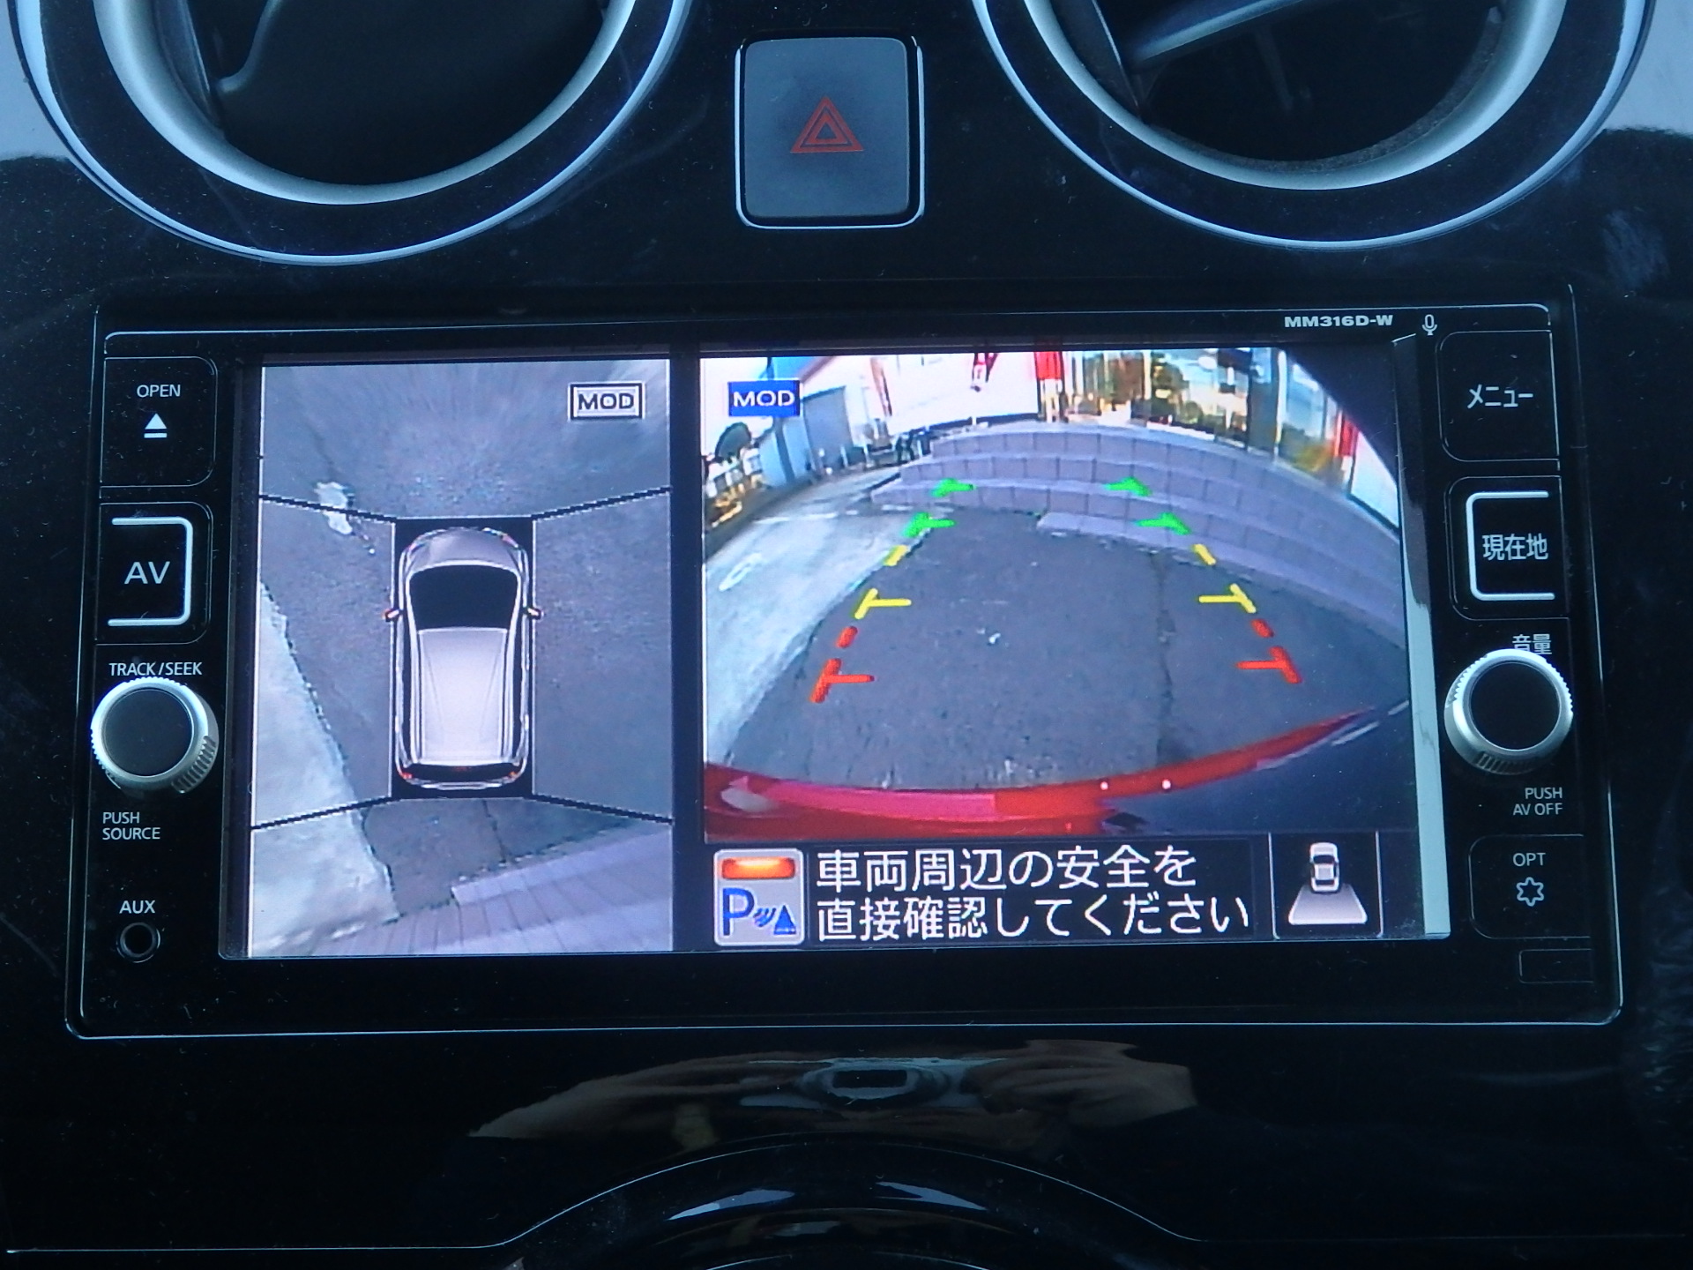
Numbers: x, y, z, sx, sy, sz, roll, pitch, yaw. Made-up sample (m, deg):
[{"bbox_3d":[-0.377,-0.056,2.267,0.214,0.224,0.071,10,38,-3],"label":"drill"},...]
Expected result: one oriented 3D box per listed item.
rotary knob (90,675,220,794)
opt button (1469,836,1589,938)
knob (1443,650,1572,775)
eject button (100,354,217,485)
[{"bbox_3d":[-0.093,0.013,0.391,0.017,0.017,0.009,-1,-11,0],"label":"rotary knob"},{"bbox_3d":[0.091,0.034,0.392,0.016,0.014,0.005,-1,-11,0],"label":"opt button"},{"bbox_3d":[0.088,0.010,0.389,0.016,0.016,0.007,-1,-11,1],"label":"knob"},{"bbox_3d":[-0.095,-0.030,0.406,0.016,0.019,0.005,-1,-11,0],"label":"eject button"}]

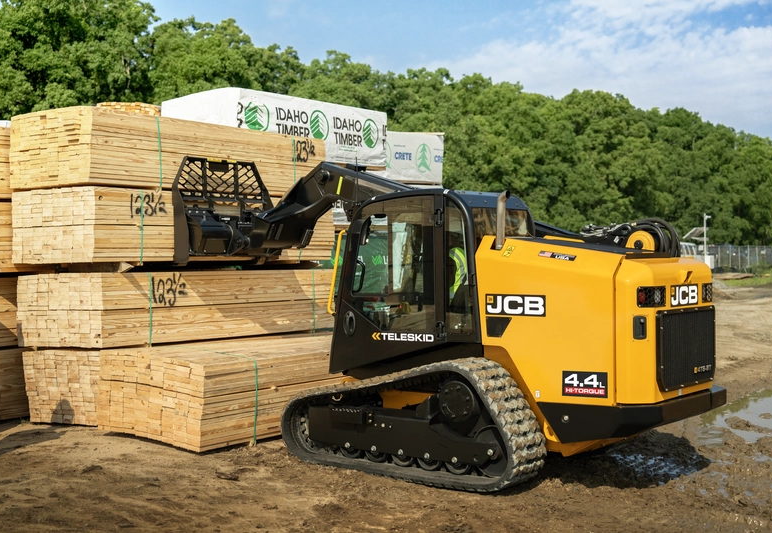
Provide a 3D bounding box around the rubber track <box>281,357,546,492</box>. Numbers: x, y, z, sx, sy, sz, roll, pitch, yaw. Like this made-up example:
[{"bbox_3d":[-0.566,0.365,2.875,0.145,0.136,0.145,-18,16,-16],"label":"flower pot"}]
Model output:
[{"bbox_3d":[0.136,1.026,7.384,2.045,0.838,0.400,0,0,40],"label":"rubber track"}]

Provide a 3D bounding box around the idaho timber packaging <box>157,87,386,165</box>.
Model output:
[{"bbox_3d":[-1.298,-1.586,12.928,1.326,0.688,2.494,0,0,39],"label":"idaho timber packaging"}]

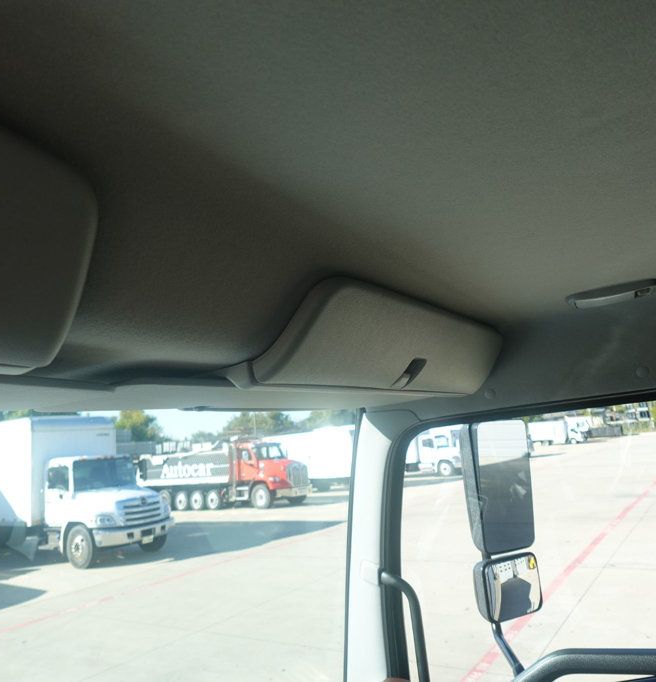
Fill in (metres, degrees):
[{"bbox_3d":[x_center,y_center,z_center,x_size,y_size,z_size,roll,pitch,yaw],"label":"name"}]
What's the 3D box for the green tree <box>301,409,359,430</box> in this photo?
[{"bbox_3d":[1.002,9.970,60.000,7.500,7.600,7.000,-4,-11,0],"label":"green tree"}]

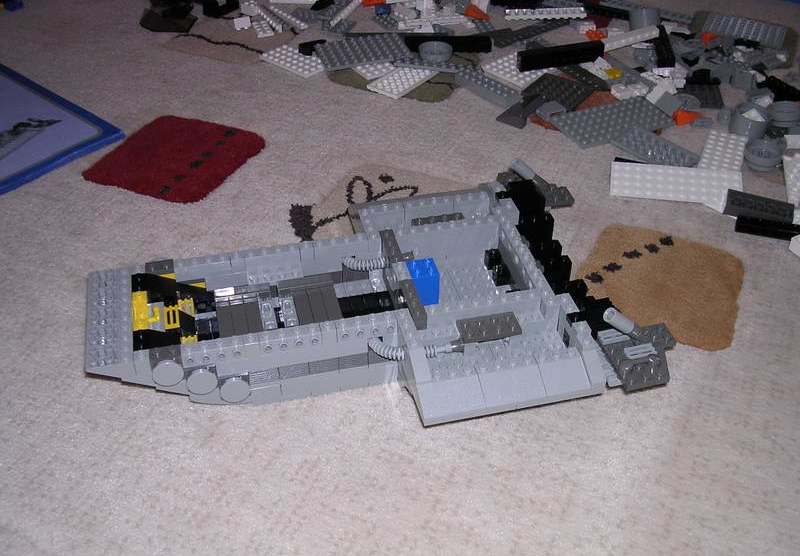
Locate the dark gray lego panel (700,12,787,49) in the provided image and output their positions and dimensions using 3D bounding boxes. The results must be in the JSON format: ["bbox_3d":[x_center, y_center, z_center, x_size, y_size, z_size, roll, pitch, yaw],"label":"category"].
[{"bbox_3d":[0.359,-0.259,0.918,0.080,0.005,0.048,16,43,15],"label":"dark gray lego panel"}]

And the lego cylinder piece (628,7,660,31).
[{"bbox_3d":[0.243,-0.255,0.878,0.026,0.020,0.026,11,40,12],"label":"lego cylinder piece"}]

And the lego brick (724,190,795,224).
[{"bbox_3d":[0.260,-0.051,0.637,0.048,0.010,0.016,11,43,10],"label":"lego brick"}]

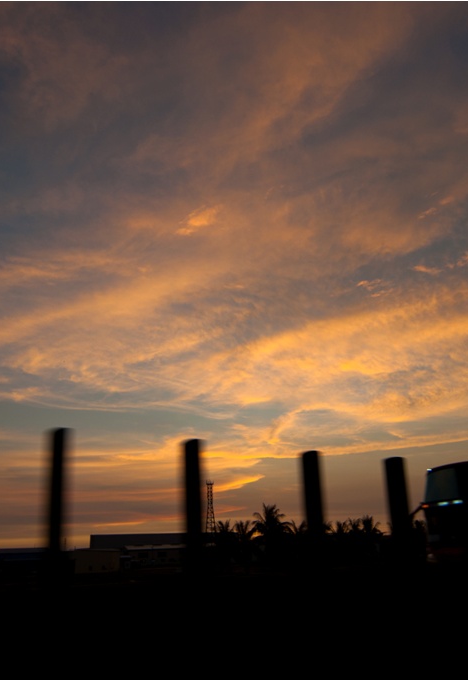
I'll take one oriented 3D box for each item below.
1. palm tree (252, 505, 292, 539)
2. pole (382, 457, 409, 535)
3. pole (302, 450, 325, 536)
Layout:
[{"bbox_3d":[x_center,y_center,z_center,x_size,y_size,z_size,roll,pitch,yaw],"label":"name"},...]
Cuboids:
[{"bbox_3d":[4.903,24.409,63.602,5.200,7.536,5.200,-2,-22,0],"label":"palm tree"},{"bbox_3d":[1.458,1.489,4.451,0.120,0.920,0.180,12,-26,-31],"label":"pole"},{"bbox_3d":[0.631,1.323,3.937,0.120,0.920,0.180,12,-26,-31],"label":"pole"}]

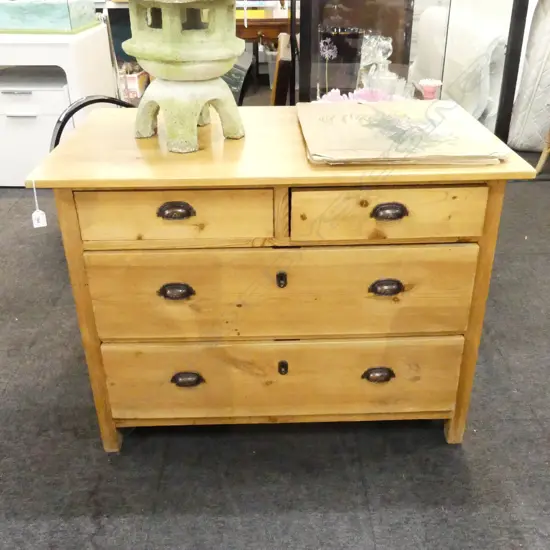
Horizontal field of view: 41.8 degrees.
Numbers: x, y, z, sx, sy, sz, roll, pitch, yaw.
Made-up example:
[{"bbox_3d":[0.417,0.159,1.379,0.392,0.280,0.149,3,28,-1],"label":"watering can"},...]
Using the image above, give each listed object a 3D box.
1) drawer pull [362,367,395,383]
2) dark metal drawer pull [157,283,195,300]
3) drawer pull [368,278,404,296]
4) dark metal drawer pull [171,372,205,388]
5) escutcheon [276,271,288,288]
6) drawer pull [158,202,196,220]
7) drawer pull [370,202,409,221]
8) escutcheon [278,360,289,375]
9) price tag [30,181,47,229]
[{"bbox_3d":[0.262,0.252,1.810,0.089,0.038,0.023,-1,30,0],"label":"drawer pull"},{"bbox_3d":[-0.232,0.039,1.681,0.089,0.038,0.023,-1,30,0],"label":"dark metal drawer pull"},{"bbox_3d":[0.262,0.029,1.681,0.089,0.038,0.023,-1,30,0],"label":"drawer pull"},{"bbox_3d":[-0.219,0.264,1.812,0.089,0.038,0.023,-1,30,0],"label":"dark metal drawer pull"},{"bbox_3d":[0.018,0.014,1.789,0.026,0.047,0.005,-1,30,0],"label":"escutcheon"},{"bbox_3d":[-0.218,-0.141,1.583,0.089,0.038,0.023,-1,30,0],"label":"drawer pull"},{"bbox_3d":[0.268,-0.146,1.675,0.090,0.035,0.023,-1,30,0],"label":"drawer pull"},{"bbox_3d":[0.022,0.234,1.808,0.024,0.043,0.004,-1,30,0],"label":"escutcheon"},{"bbox_3d":[-0.522,-0.154,1.579,0.031,0.114,0.006,-1,30,0],"label":"price tag"}]

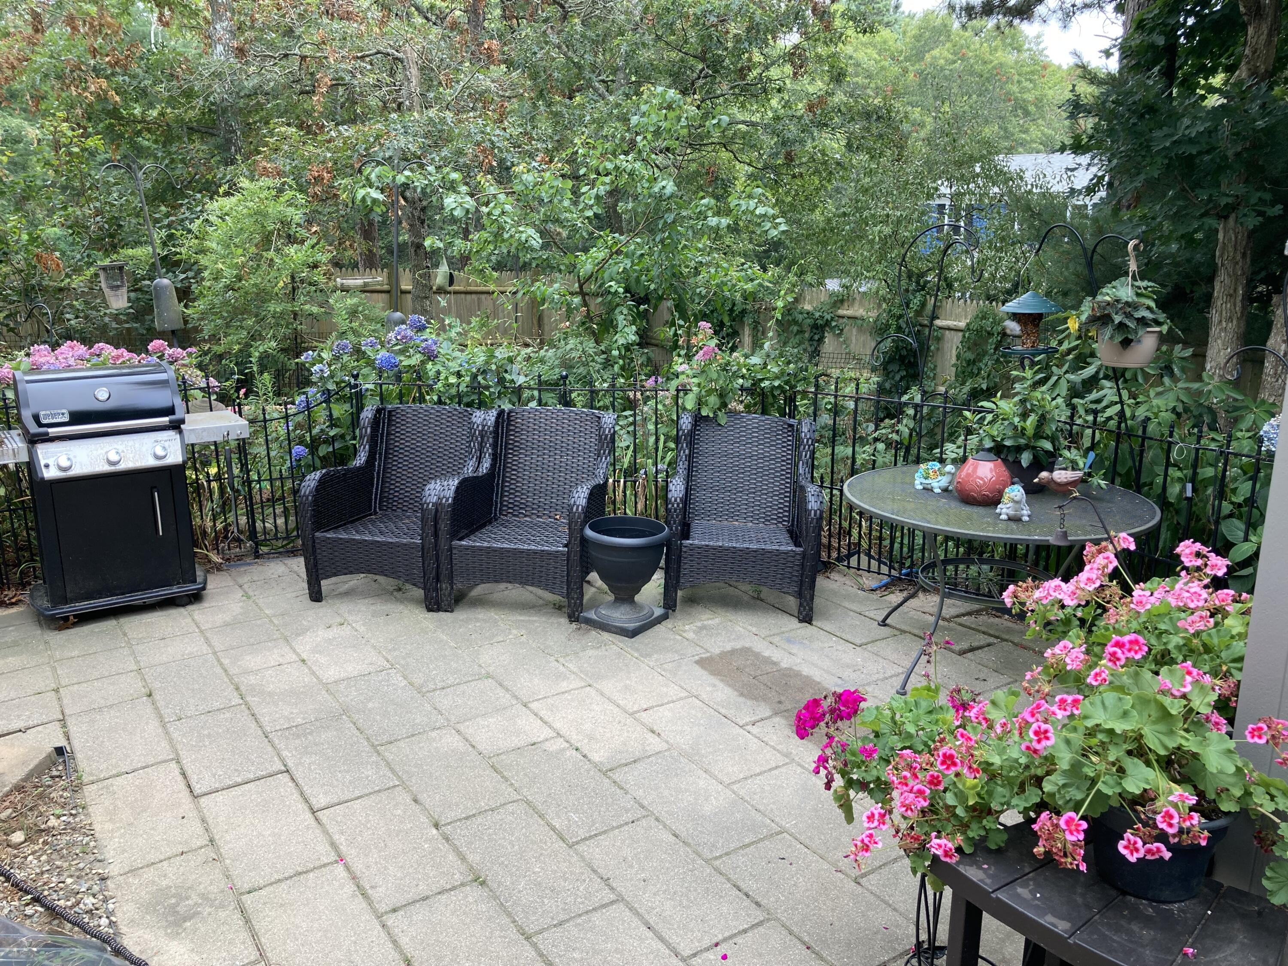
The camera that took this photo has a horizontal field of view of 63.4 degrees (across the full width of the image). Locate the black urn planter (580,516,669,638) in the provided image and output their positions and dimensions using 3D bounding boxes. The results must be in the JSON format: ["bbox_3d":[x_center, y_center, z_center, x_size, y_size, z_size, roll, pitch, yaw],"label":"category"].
[{"bbox_3d":[-0.085,0.429,4.849,0.405,0.455,0.405,11,18,36],"label":"black urn planter"}]

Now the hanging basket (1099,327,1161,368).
[{"bbox_3d":[2.099,-0.582,4.500,0.272,0.170,0.272,7,16,24],"label":"hanging basket"}]

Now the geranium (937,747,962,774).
[{"bbox_3d":[0.667,0.607,2.280,0.053,0.049,0.040,5,15,17],"label":"geranium"}]

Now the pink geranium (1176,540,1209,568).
[{"bbox_3d":[1.475,0.191,2.800,0.086,0.076,0.075,8,17,28],"label":"pink geranium"}]

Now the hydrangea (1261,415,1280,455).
[{"bbox_3d":[2.562,-0.195,4.200,0.165,0.158,0.165,9,17,31],"label":"hydrangea"}]

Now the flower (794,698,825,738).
[{"bbox_3d":[0.386,0.547,2.420,0.072,0.083,0.068,3,15,10],"label":"flower"}]

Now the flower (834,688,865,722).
[{"bbox_3d":[0.482,0.520,2.440,0.069,0.063,0.062,3,15,12],"label":"flower"}]

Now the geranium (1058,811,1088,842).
[{"bbox_3d":[0.877,0.702,2.130,0.058,0.060,0.040,7,16,24],"label":"geranium"}]

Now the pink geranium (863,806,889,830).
[{"bbox_3d":[0.521,0.753,2.340,0.056,0.047,0.045,4,15,14],"label":"pink geranium"}]

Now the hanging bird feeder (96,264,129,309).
[{"bbox_3d":[-3.461,-1.284,6.800,0.190,0.310,0.130,-11,19,-38],"label":"hanging bird feeder"}]

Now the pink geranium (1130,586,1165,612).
[{"bbox_3d":[1.313,0.303,2.720,0.088,0.055,0.062,8,16,26],"label":"pink geranium"}]

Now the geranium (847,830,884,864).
[{"bbox_3d":[0.514,0.845,2.420,0.086,0.080,0.070,3,15,13],"label":"geranium"}]

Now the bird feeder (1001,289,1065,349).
[{"bbox_3d":[1.757,-0.727,4.720,0.275,0.275,0.275,6,16,20],"label":"bird feeder"}]

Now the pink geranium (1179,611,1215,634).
[{"bbox_3d":[1.460,0.368,2.750,0.090,0.048,0.065,9,17,29],"label":"pink geranium"}]

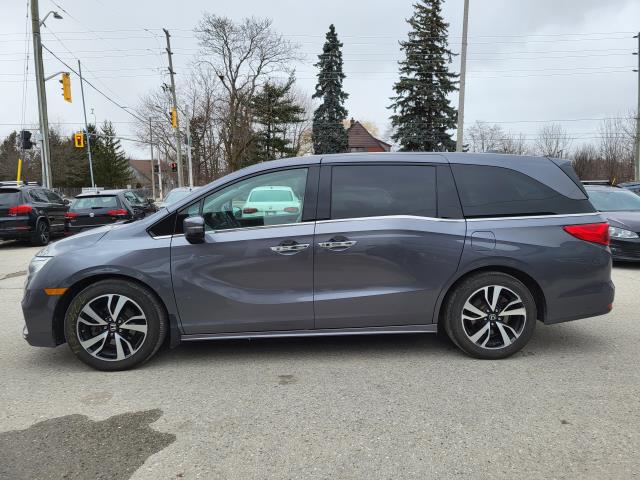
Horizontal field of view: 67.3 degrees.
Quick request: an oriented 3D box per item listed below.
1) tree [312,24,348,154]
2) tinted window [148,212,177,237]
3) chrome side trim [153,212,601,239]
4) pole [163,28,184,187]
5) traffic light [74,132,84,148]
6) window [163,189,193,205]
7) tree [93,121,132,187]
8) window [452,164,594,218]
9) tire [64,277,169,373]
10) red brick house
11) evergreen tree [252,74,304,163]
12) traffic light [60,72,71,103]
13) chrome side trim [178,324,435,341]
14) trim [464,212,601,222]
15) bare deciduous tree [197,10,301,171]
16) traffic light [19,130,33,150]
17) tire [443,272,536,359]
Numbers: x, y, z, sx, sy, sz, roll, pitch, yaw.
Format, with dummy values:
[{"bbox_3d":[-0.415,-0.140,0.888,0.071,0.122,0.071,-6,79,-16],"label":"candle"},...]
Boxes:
[{"bbox_3d":[0.940,-11.055,41.996,3.300,15.000,3.300,-1,7,0],"label":"tree"},{"bbox_3d":[-1.237,-0.120,3.779,0.230,0.200,0.050,-1,7,-3],"label":"tinted window"},{"bbox_3d":[0.490,-0.115,3.792,3.600,0.160,0.100,-1,7,-3],"label":"chrome side trim"},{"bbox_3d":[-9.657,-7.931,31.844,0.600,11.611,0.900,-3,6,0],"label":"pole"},{"bbox_3d":[-19.656,-8.132,39.287,0.680,1.220,0.350,-2,7,-12],"label":"traffic light"},{"bbox_3d":[-3.511,-1.062,12.456,1.150,0.400,0.300,-2,7,-9],"label":"window"},{"bbox_3d":[-22.586,-8.661,52.513,4.631,8.599,4.631,-1,6,0],"label":"tree"},{"bbox_3d":[1.671,-0.398,3.947,1.170,0.430,0.080,0,-8,-9],"label":"window"},{"bbox_3d":[-1.599,0.664,3.811,0.730,0.730,0.235,-1,7,-3],"label":"tire"},{"bbox_3d":[4.459,-8.564,50.351,7.500,8.000,9.000,-1,7,0],"label":"red brick house"},{"bbox_3d":[-3.604,-8.957,42.236,4.700,10.900,4.700,-1,7,0],"label":"evergreen tree"},{"bbox_3d":[-10.117,-6.043,19.200,0.420,1.120,0.540,0,7,3],"label":"traffic light"},{"bbox_3d":[-0.074,0.737,3.820,2.024,0.055,0.045,-1,7,-3],"label":"chrome side trim"},{"bbox_3d":[1.722,-0.195,3.855,1.140,0.050,0.060,-1,7,-3],"label":"trim"},{"bbox_3d":[-6.055,-11.077,41.112,9.087,15.685,8.632,-1,6,0],"label":"bare deciduous tree"},{"bbox_3d":[-11.731,-3.966,19.200,0.380,0.740,0.360,0,7,6],"label":"traffic light"},{"bbox_3d":[1.395,0.617,3.994,0.730,0.730,0.235,-1,7,-3],"label":"tire"}]

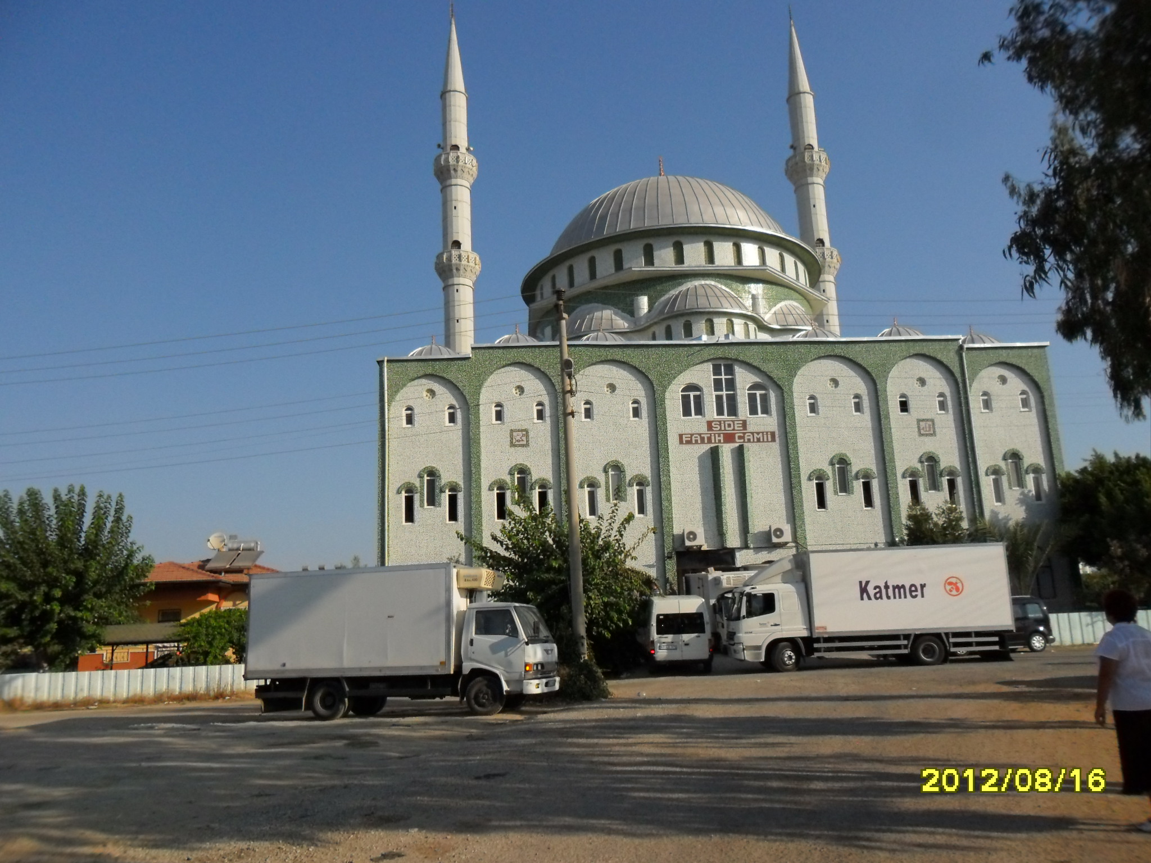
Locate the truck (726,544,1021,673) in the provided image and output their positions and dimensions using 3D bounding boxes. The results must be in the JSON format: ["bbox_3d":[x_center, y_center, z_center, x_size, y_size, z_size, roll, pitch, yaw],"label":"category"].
[{"bbox_3d":[9.184,5.662,28.731,8.300,3.620,2.450,-3,-11,4],"label":"truck"}]

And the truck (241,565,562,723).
[{"bbox_3d":[-3.643,4.471,19.329,6.400,3.030,2.100,-6,-12,14],"label":"truck"}]

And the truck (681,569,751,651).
[{"bbox_3d":[6.737,7.897,39.543,2.150,3.150,6.400,-2,-11,-4],"label":"truck"}]

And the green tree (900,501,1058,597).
[{"bbox_3d":[17.936,6.017,39.929,6.200,6.070,4.500,-3,-11,0],"label":"green tree"}]

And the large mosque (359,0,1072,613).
[{"bbox_3d":[6.153,-11.010,58.375,34.780,47.700,22.000,-2,-11,-6],"label":"large mosque"}]

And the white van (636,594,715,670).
[{"bbox_3d":[3.368,6.910,31.006,1.970,2.400,5.100,-3,-11,0],"label":"white van"}]

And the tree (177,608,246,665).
[{"bbox_3d":[-12.762,7.868,33.223,3.200,2.680,3.000,-3,-11,0],"label":"tree"}]

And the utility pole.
[{"bbox_3d":[-0.104,1.263,22.179,0.420,10.160,0.420,-3,-11,0],"label":"utility pole"}]

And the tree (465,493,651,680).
[{"bbox_3d":[-0.474,4.362,24.627,5.100,5.170,4.700,-3,-11,0],"label":"tree"}]

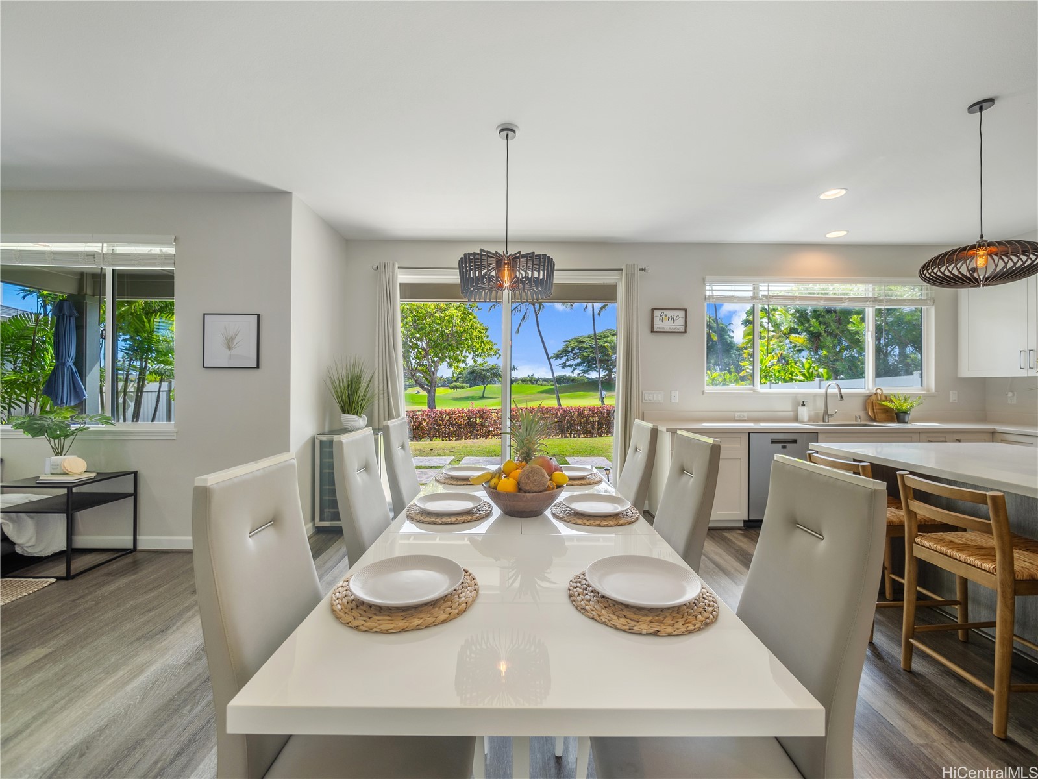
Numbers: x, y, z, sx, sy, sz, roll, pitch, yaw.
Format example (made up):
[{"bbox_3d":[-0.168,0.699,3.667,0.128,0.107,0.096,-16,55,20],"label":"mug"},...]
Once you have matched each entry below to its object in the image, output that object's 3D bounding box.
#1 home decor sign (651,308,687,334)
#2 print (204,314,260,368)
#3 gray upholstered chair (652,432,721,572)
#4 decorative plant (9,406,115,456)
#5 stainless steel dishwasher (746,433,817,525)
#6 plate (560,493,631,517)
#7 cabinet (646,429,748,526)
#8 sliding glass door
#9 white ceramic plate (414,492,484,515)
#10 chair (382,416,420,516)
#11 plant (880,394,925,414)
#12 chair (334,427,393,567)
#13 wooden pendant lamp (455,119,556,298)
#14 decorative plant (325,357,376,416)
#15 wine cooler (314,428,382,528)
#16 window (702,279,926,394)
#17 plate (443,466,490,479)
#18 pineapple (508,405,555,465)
[{"bbox_3d":[1.512,-0.692,4.228,0.354,0.246,0.030,0,1,0],"label":"home decor sign"},{"bbox_3d":[-2.162,-0.363,3.160,0.410,0.415,0.025,0,1,-1],"label":"print"},{"bbox_3d":[0.516,0.753,1.882,0.600,1.060,0.430,0,1,-1],"label":"gray upholstered chair"},{"bbox_3d":[-3.132,0.316,2.894,0.580,0.400,0.470,0,1,-1],"label":"decorative plant"},{"bbox_3d":[2.294,0.798,3.954,0.605,0.845,0.600,0,1,0],"label":"stainless steel dishwasher"},{"bbox_3d":[0.308,0.472,1.687,0.274,0.026,0.274,0,1,0],"label":"plate"},{"bbox_3d":[1.641,0.781,3.955,0.667,0.885,0.620,0,1,0],"label":"cabinet"},{"bbox_3d":[-0.107,0.013,4.330,2.360,2.420,0.130,0,1,-1],"label":"sliding glass door"},{"bbox_3d":[-0.304,0.494,1.823,0.295,0.027,0.295,0,1,-1],"label":"white ceramic plate"},{"bbox_3d":[-0.404,0.702,2.265,0.580,1.060,0.430,0,1,0],"label":"chair"},{"bbox_3d":[3.735,0.141,4.097,0.410,0.210,0.310,0,1,0],"label":"plant"},{"bbox_3d":[-0.400,0.708,1.685,0.580,1.060,0.430,0,1,0],"label":"chair"},{"bbox_3d":[-0.068,-1.000,2.369,0.545,0.948,0.545,0,1,-1],"label":"wooden pendant lamp"},{"bbox_3d":[-1.515,-0.026,3.790,0.460,0.560,0.410,0,1,0],"label":"decorative plant"},{"bbox_3d":[-1.423,0.808,3.733,0.545,0.850,0.480,0,1,-1],"label":"wine cooler"},{"bbox_3d":[3.092,-0.551,4.342,2.391,1.155,0.120,0,1,-1],"label":"window"},{"bbox_3d":[-0.280,0.463,2.273,0.272,0.026,0.272,0,1,0],"label":"plate"},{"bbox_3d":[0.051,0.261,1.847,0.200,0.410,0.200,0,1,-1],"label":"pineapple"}]

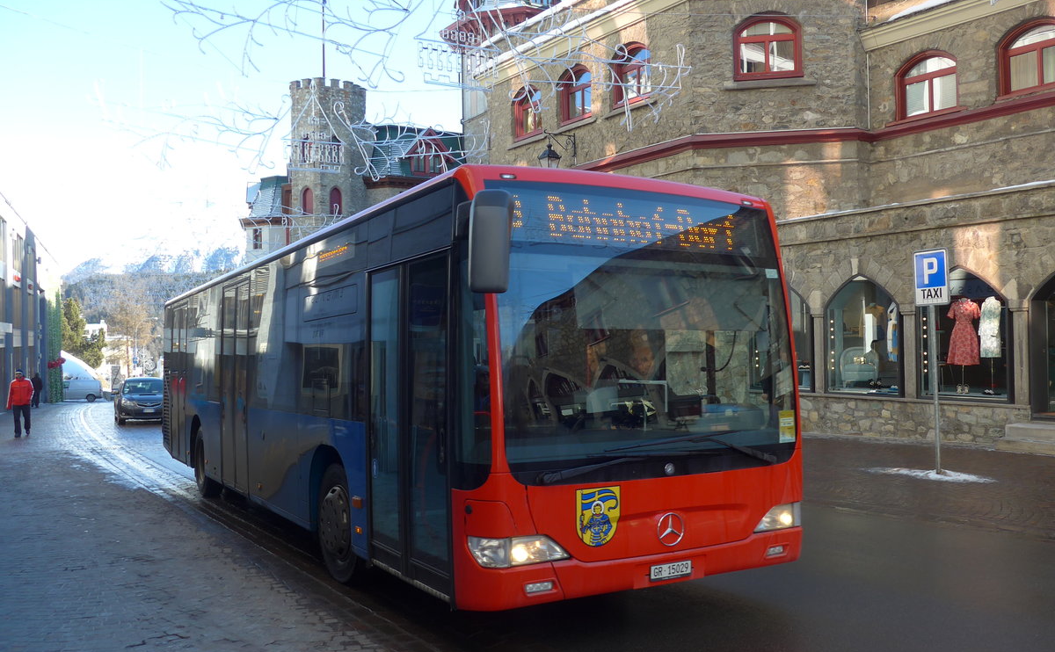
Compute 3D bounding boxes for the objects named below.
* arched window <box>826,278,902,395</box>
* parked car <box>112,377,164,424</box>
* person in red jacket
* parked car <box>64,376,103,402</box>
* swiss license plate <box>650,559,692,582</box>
[{"bbox_3d":[5.300,0.150,14.020,0.150,1.860,1.360,0,-1,-34],"label":"arched window"},{"bbox_3d":[-13.080,2.520,30.100,1.770,1.520,4.730,-1,-2,-27],"label":"parked car"},{"bbox_3d":[-13.410,2.050,23.450,0.660,1.810,0.420,-1,-1,-26],"label":"person in red jacket"},{"bbox_3d":[-40.100,5.680,77.500,4.900,1.950,1.920,-1,-1,-22],"label":"parked car"},{"bbox_3d":[0.871,1.485,5.370,0.320,0.100,0.020,1,-3,-30],"label":"swiss license plate"}]

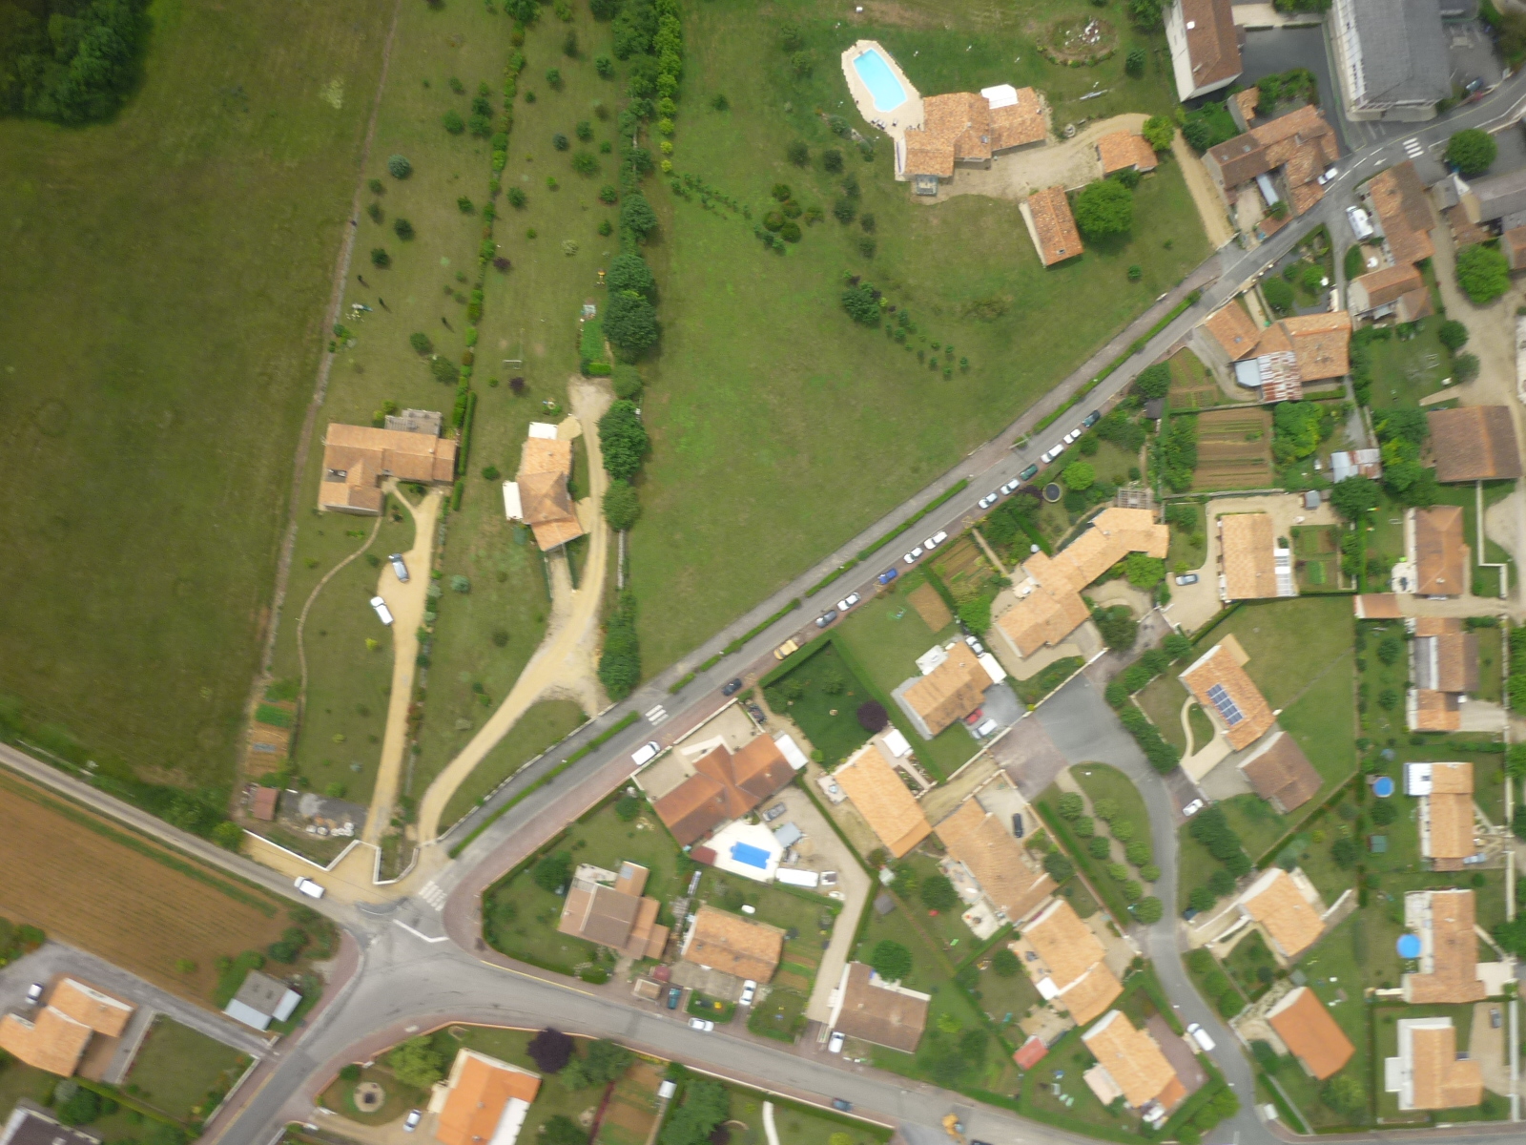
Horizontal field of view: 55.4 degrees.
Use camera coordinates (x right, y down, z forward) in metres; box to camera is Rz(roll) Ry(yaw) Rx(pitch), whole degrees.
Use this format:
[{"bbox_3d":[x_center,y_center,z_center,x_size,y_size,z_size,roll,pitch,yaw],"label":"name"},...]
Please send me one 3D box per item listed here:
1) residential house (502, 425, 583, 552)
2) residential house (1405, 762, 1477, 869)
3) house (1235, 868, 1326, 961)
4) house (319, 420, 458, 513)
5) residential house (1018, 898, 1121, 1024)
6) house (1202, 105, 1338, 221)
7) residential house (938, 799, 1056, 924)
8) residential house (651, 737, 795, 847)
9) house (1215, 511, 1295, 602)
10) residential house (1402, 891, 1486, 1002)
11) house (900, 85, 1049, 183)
[{"bbox_3d":[-38.878,-15.175,257.422,13.763,5.800,23.048,-1,86,-11],"label":"residential house"},{"bbox_3d":[132.548,47.886,285.032,14.843,4.700,21.001,3,85,-10],"label":"residential house"},{"bbox_3d":[99.379,65.173,277.268,10.720,4.900,13.793,-38,93,-11],"label":"house"},{"bbox_3d":[-65.095,-17.460,252.934,21.917,5.300,14.356,6,84,-10],"label":"house"},{"bbox_3d":[56.000,70.000,260.680,11.080,4.500,19.390,-34,91,-8],"label":"residential house"},{"bbox_3d":[98.100,-76.020,274.370,25.970,5.500,18.170,-27,90,-8],"label":"house"},{"bbox_3d":[41.690,50.990,260.100,10.430,4.500,23.200,-41,92,-8],"label":"residential house"},{"bbox_3d":[-7.029,37.830,259.353,24.666,5.200,12.504,-31,92,-12],"label":"residential house"},{"bbox_3d":[91.730,-2.900,269.570,13.600,4.500,15.540,-2,87,-7],"label":"house"},{"bbox_3d":[126.480,69.240,269.360,14.850,4.500,20.310,-1,87,-7],"label":"residential house"},{"bbox_3d":[40.011,-83.792,277.503,29.562,6.600,15.838,-10,87,-11],"label":"house"}]

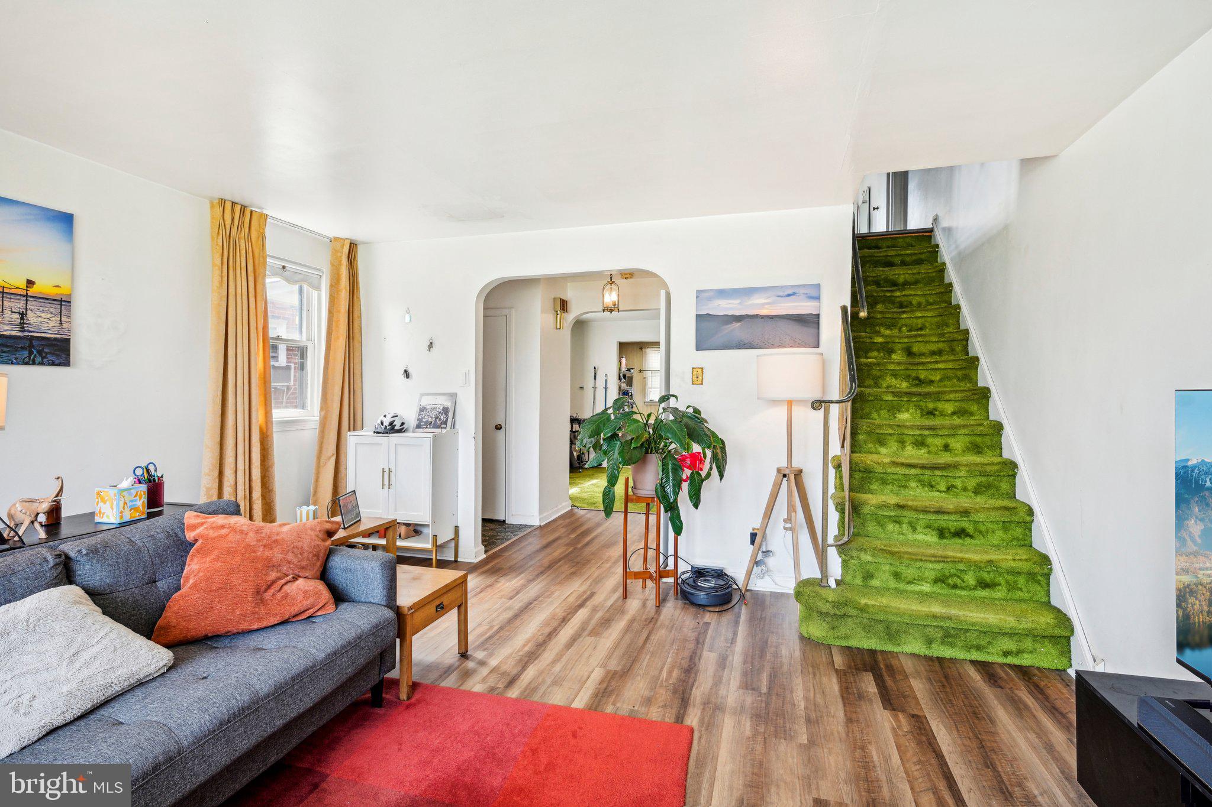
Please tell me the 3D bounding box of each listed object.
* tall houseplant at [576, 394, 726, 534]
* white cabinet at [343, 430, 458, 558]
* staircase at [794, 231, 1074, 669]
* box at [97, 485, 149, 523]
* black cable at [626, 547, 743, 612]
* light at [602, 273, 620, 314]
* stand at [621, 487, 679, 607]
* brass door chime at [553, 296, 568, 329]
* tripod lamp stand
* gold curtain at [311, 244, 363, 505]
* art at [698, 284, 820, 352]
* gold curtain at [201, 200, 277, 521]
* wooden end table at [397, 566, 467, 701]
[{"bbox_3d":[0.256,0.364,3.294,0.893,0.833,0.734,1,1,17],"label":"tall houseplant"},{"bbox_3d":[-1.500,0.696,3.987,0.710,0.995,0.345,0,0,16],"label":"white cabinet"},{"bbox_3d":[1.934,-0.139,3.775,1.220,2.689,2.451,1,1,17],"label":"staircase"},{"bbox_3d":[-1.847,0.384,2.051,0.112,0.128,0.112,0,0,8],"label":"box"},{"bbox_3d":[0.488,1.073,3.341,0.724,0.268,0.347,1,1,17],"label":"black cable"},{"bbox_3d":[0.049,-1.019,4.930,0.152,0.385,0.152,0,0,18],"label":"light"},{"bbox_3d":[0.281,0.832,3.351,0.260,0.745,0.260,0,0,35],"label":"stand"},{"bbox_3d":[-0.469,-0.926,5.611,0.069,0.321,0.203,1,1,17],"label":"brass door chime"},{"bbox_3d":[1.066,0.460,3.177,0.506,1.503,0.476,1,1,17],"label":"tripod lamp stand"},{"bbox_3d":[-1.955,-0.035,3.932,0.150,2.310,0.430,0,0,18],"label":"gold curtain"},{"bbox_3d":[0.953,-0.542,3.416,0.758,0.398,0.030,1,1,17],"label":"art"},{"bbox_3d":[-2.268,-0.040,3.335,0.140,2.300,0.460,0,0,18],"label":"gold curtain"},{"bbox_3d":[-0.978,0.999,2.429,0.530,0.385,0.465,0,0,16],"label":"wooden end table"}]

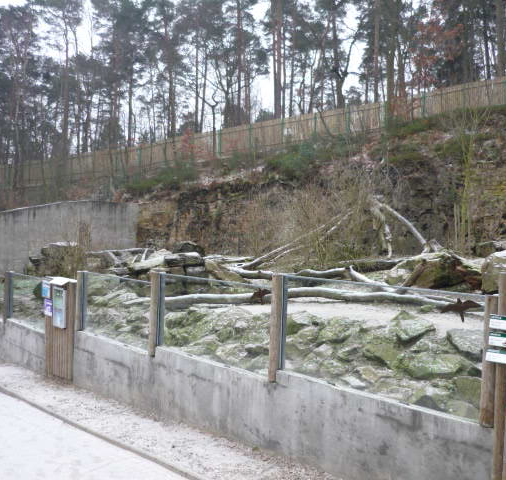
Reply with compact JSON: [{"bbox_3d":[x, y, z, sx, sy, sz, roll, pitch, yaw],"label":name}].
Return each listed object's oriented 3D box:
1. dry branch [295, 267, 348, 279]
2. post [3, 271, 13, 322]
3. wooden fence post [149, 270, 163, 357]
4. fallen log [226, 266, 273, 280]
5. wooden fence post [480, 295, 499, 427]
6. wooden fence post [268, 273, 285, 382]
[{"bbox_3d":[1.909,0.919,17.000,1.500,0.300,0.380,2,0,-6],"label":"dry branch"},{"bbox_3d":[-4.297,1.008,10.700,0.090,0.912,0.090,1,1,-40],"label":"post"},{"bbox_3d":[-1.090,0.830,6.820,0.090,0.956,0.090,1,1,-40],"label":"wooden fence post"},{"bbox_3d":[-0.072,0.961,17.500,1.450,0.320,0.400,2,0,11],"label":"fallen log"},{"bbox_3d":[1.457,0.747,3.750,0.090,0.811,0.090,1,1,-40],"label":"wooden fence post"},{"bbox_3d":[0.204,0.767,5.288,0.090,0.936,0.090,1,1,-40],"label":"wooden fence post"}]

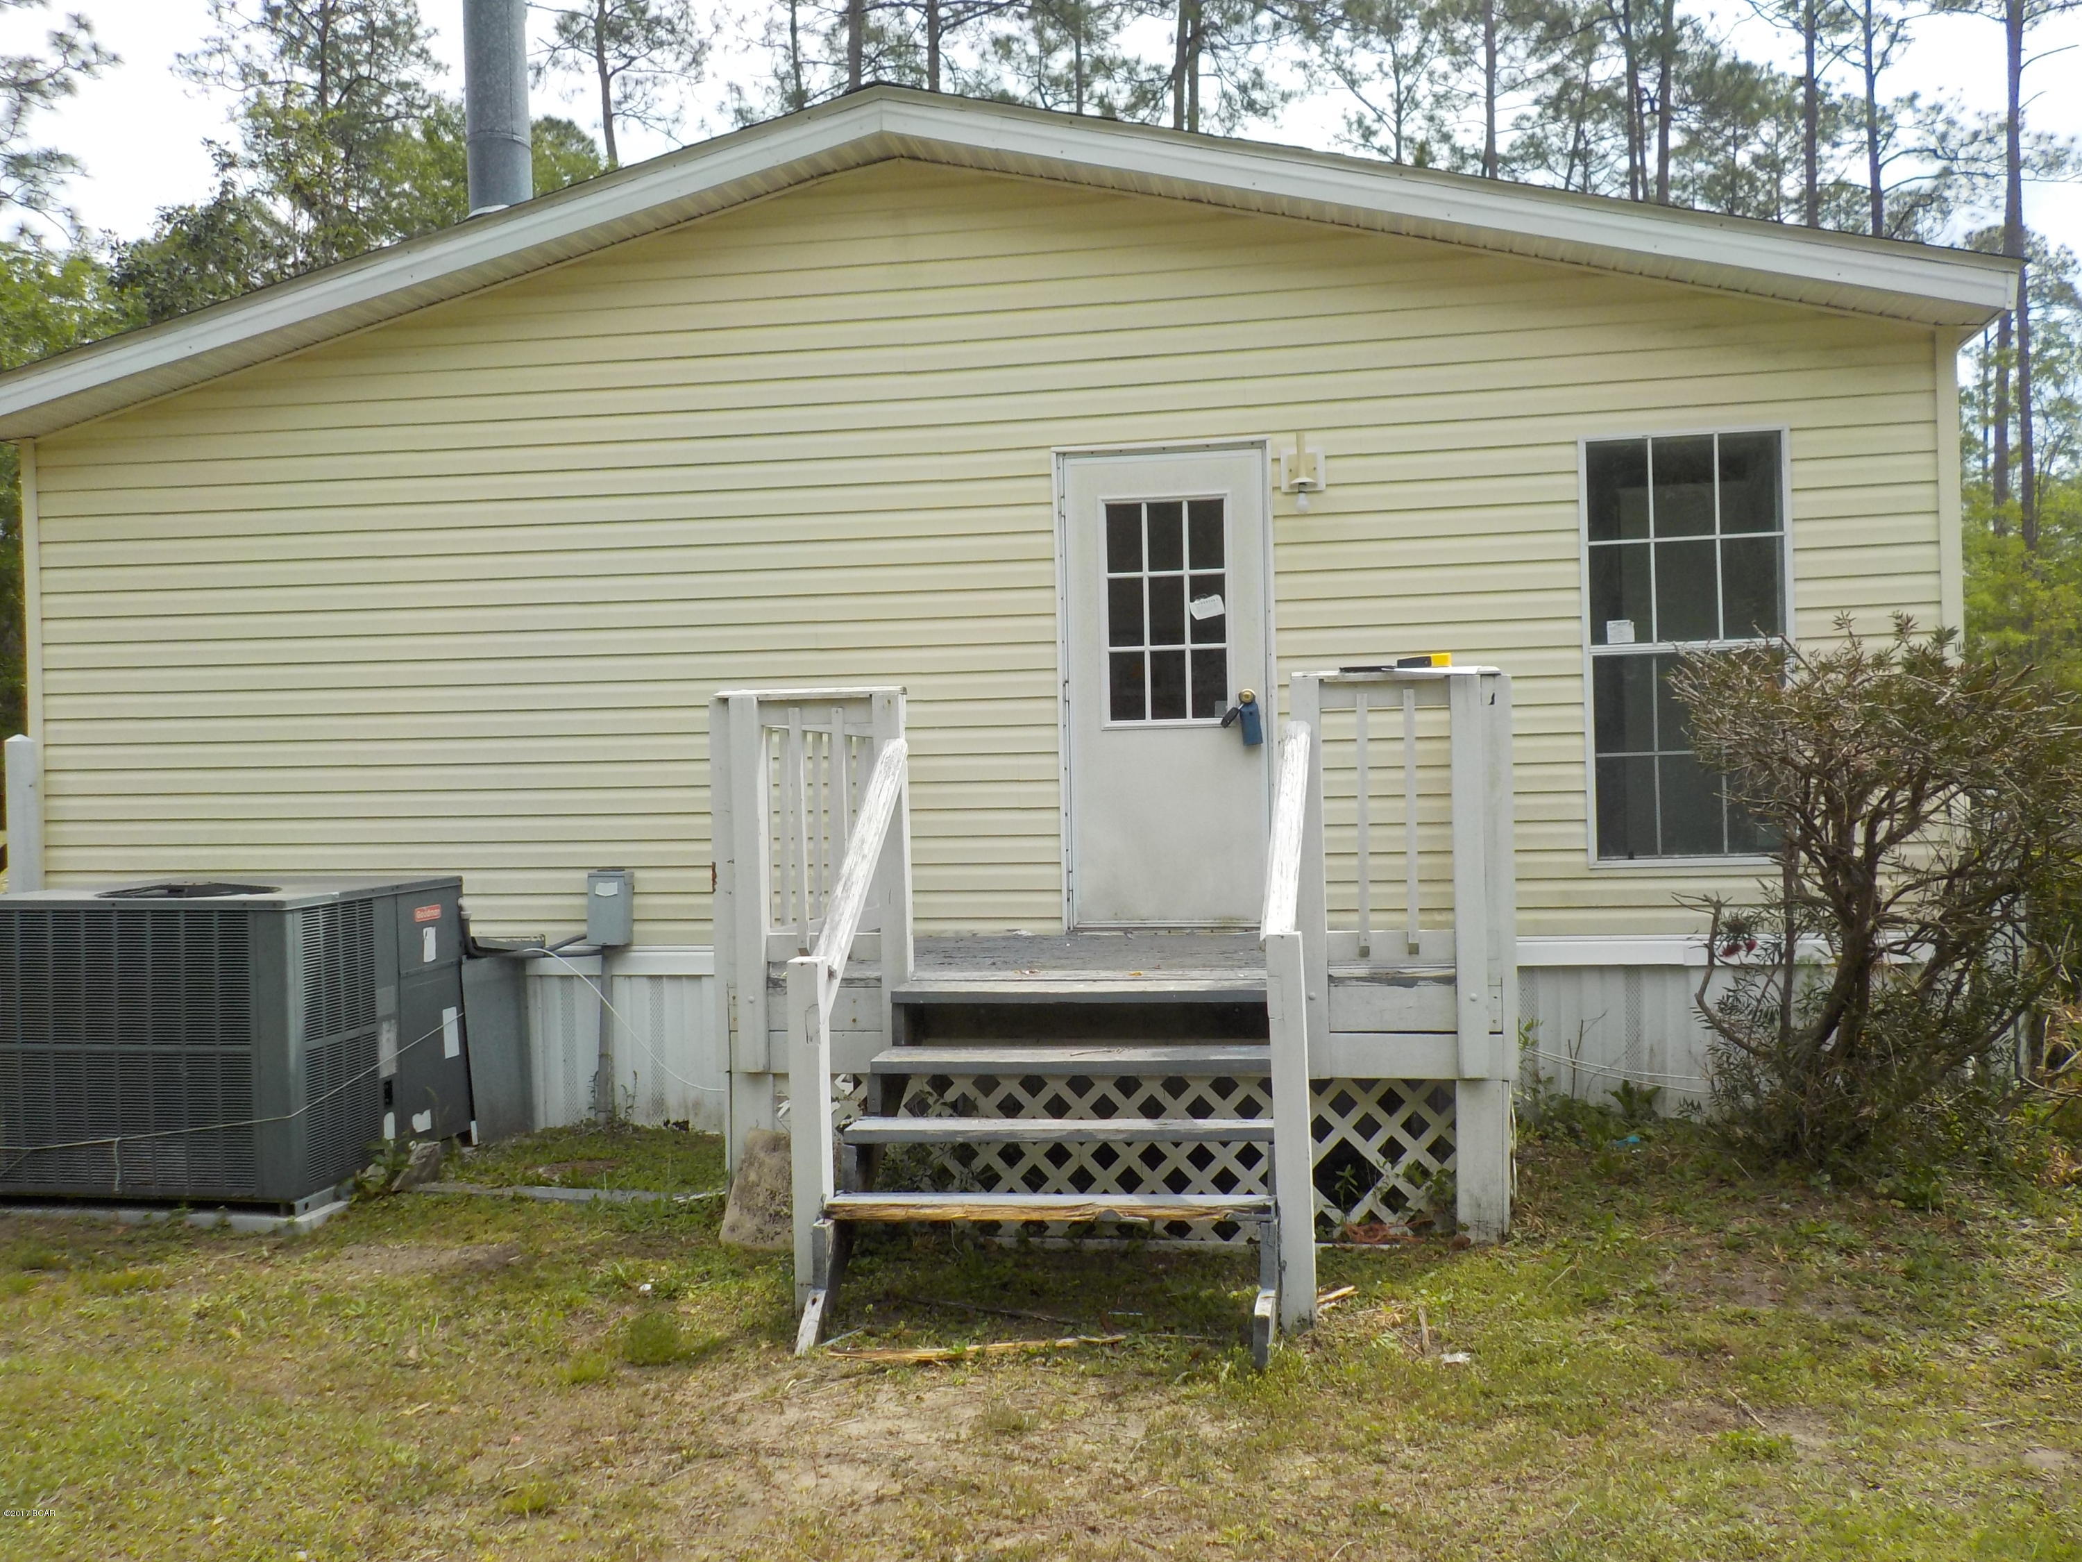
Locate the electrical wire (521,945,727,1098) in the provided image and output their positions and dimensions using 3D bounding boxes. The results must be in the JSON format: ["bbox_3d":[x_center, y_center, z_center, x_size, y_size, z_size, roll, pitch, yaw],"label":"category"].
[{"bbox_3d":[-1.734,0.993,7.493,0.893,0.602,0.140,-1,1,10],"label":"electrical wire"}]

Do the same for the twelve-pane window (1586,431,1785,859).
[{"bbox_3d":[2.448,-0.519,6.860,0.720,1.630,0.070,-1,1,10],"label":"twelve-pane window"}]

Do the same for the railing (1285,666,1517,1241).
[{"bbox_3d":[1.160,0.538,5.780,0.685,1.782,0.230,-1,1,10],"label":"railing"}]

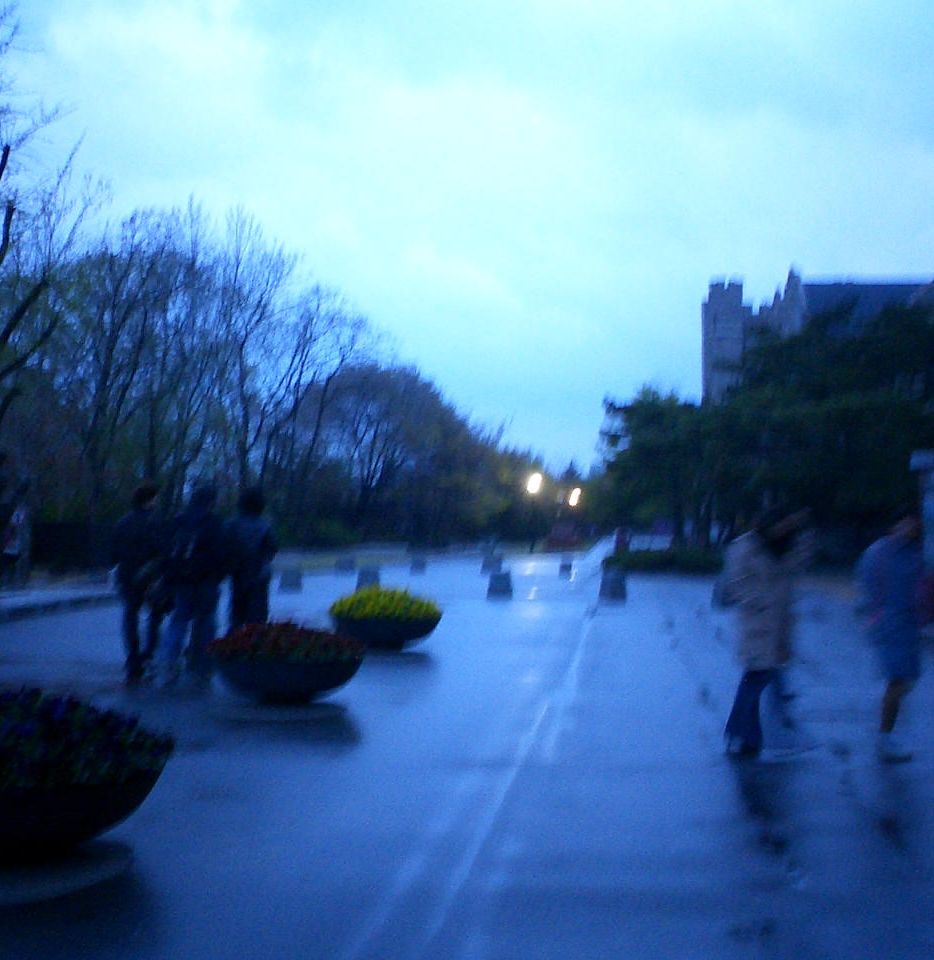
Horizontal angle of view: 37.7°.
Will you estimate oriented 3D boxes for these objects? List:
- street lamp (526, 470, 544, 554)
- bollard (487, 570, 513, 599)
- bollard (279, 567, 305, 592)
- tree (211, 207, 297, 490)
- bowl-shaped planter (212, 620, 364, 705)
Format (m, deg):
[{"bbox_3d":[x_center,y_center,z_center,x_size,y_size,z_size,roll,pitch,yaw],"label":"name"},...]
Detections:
[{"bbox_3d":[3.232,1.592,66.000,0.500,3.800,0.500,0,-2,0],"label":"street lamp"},{"bbox_3d":[0.651,2.041,26.600,0.500,0.520,0.500,0,-2,6],"label":"bollard"},{"bbox_3d":[-3.720,2.120,29.000,0.500,0.520,0.500,0,-2,6],"label":"bollard"},{"bbox_3d":[-7.455,-3.438,48.000,3.600,12.300,3.600,0,-2,0],"label":"tree"},{"bbox_3d":[-1.535,1.539,11.700,1.340,0.680,1.340,0,-2,0],"label":"bowl-shaped planter"}]

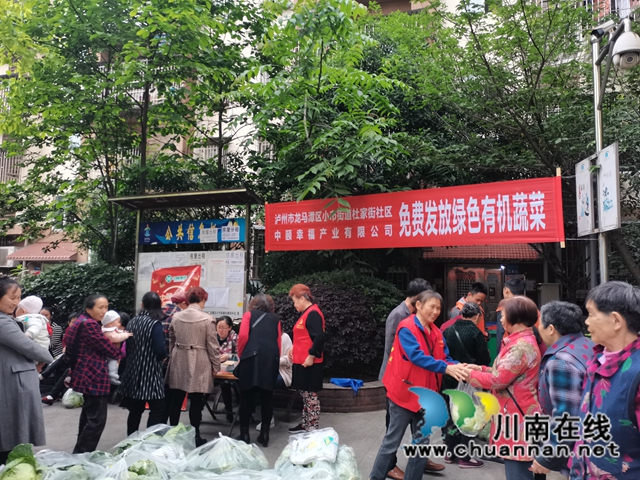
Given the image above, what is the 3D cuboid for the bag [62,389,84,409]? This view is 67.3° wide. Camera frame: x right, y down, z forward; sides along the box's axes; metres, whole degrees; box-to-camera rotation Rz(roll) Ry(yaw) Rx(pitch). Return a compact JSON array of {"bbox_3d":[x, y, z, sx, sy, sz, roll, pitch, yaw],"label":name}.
[{"bbox_3d":[-3.101,1.964,6.062,0.280,0.230,0.250,3,-5,-26],"label":"bag"}]

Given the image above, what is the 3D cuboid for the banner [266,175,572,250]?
[{"bbox_3d":[0.887,-0.258,6.181,4.014,0.700,0.040,-2,-6,32],"label":"banner"}]

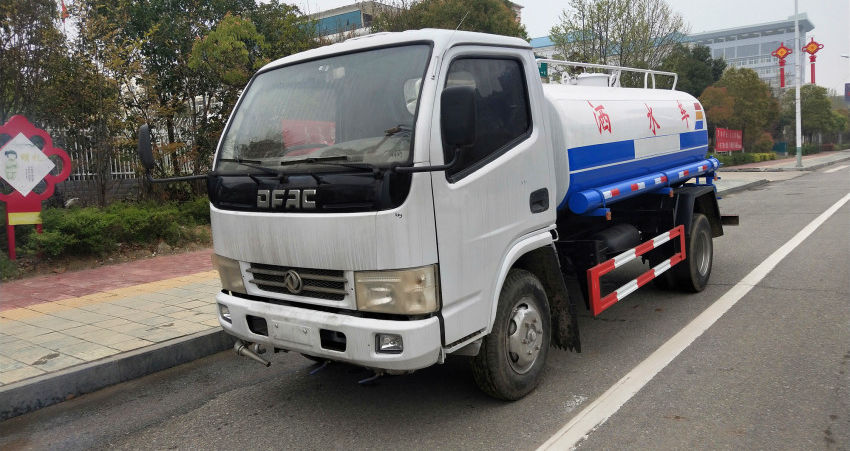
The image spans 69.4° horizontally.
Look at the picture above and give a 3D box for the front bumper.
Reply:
[{"bbox_3d":[-0.671,0.553,3.463,1.820,0.270,0.240,1,7,39],"label":"front bumper"}]

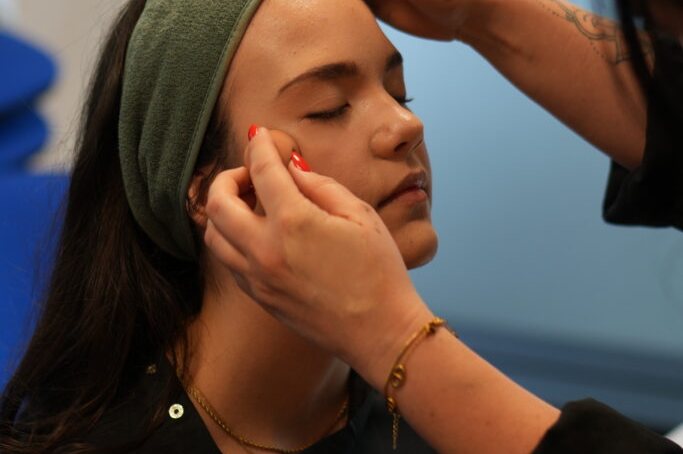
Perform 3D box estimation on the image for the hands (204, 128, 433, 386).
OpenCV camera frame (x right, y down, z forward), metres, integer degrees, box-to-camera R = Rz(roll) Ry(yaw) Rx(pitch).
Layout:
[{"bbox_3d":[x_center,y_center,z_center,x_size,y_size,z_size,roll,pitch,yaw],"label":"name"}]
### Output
[{"bbox_3d":[-0.014,0.019,1.200,0.090,0.158,0.078,-30,-12,-10],"label":"hands"}]

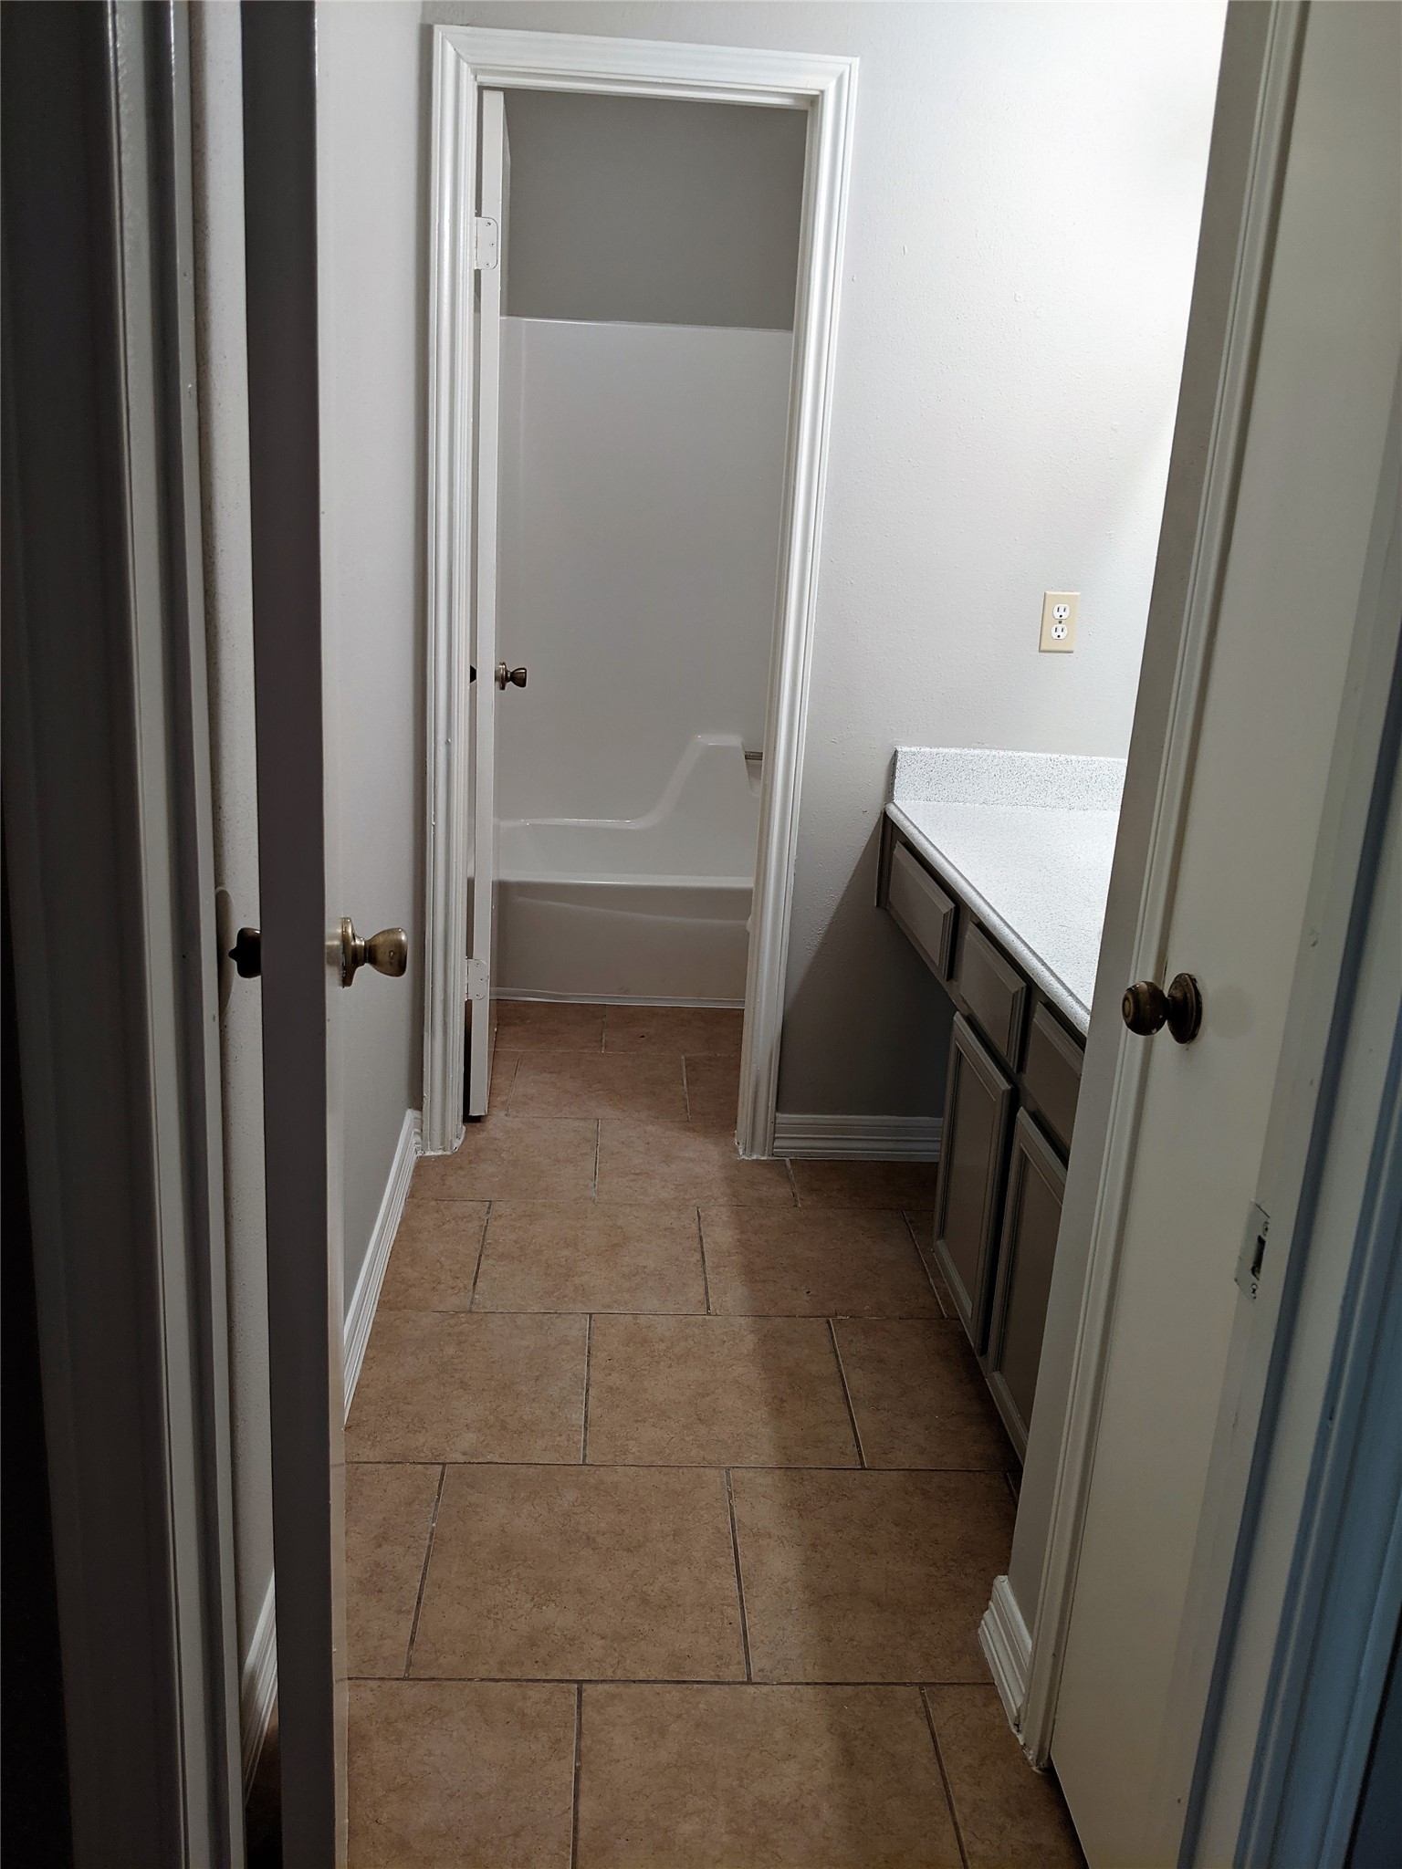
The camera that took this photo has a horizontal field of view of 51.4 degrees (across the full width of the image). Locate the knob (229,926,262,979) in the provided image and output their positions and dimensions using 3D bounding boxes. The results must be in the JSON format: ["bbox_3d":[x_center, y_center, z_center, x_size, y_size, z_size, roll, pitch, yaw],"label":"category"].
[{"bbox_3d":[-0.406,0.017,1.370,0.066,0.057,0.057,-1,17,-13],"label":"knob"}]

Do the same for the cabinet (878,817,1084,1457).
[{"bbox_3d":[0.674,0.343,2.425,0.547,0.755,1.402,2,17,-4],"label":"cabinet"}]

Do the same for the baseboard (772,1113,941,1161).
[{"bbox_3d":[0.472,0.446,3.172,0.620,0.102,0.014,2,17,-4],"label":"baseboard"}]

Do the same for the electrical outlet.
[{"bbox_3d":[0.704,-0.612,2.864,0.070,0.115,0.008,2,17,-4],"label":"electrical outlet"}]

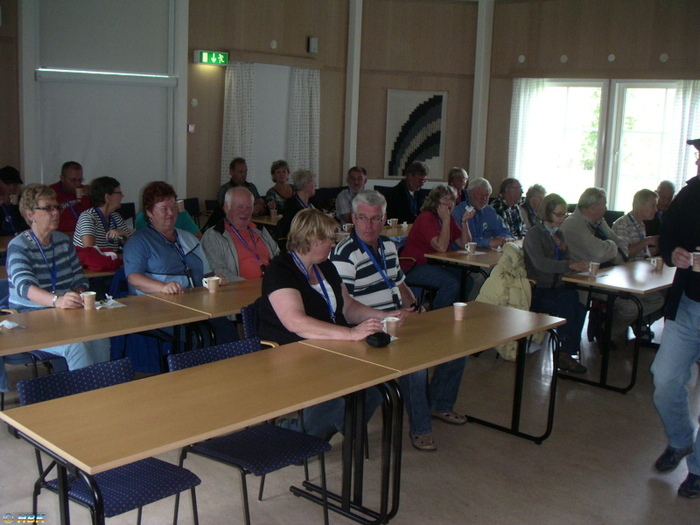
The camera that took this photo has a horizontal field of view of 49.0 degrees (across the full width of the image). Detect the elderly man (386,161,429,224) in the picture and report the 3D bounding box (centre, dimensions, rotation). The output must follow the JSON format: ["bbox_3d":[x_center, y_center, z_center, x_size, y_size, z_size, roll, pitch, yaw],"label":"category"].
[{"bbox_3d":[0.634,-0.329,7.794,0.780,1.372,0.560,10,13,41],"label":"elderly man"}]

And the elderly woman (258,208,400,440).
[{"bbox_3d":[-0.112,0.397,3.787,0.843,1.284,0.568,7,11,31],"label":"elderly woman"}]

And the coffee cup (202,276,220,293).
[{"bbox_3d":[-0.783,0.126,4.379,0.105,0.080,0.075,2,9,0],"label":"coffee cup"}]

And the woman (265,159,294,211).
[{"bbox_3d":[-0.735,-0.445,8.359,0.500,1.321,0.720,-4,11,-32],"label":"woman"}]

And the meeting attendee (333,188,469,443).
[{"bbox_3d":[0.235,0.274,4.195,0.760,1.331,0.630,11,13,43],"label":"meeting attendee"}]

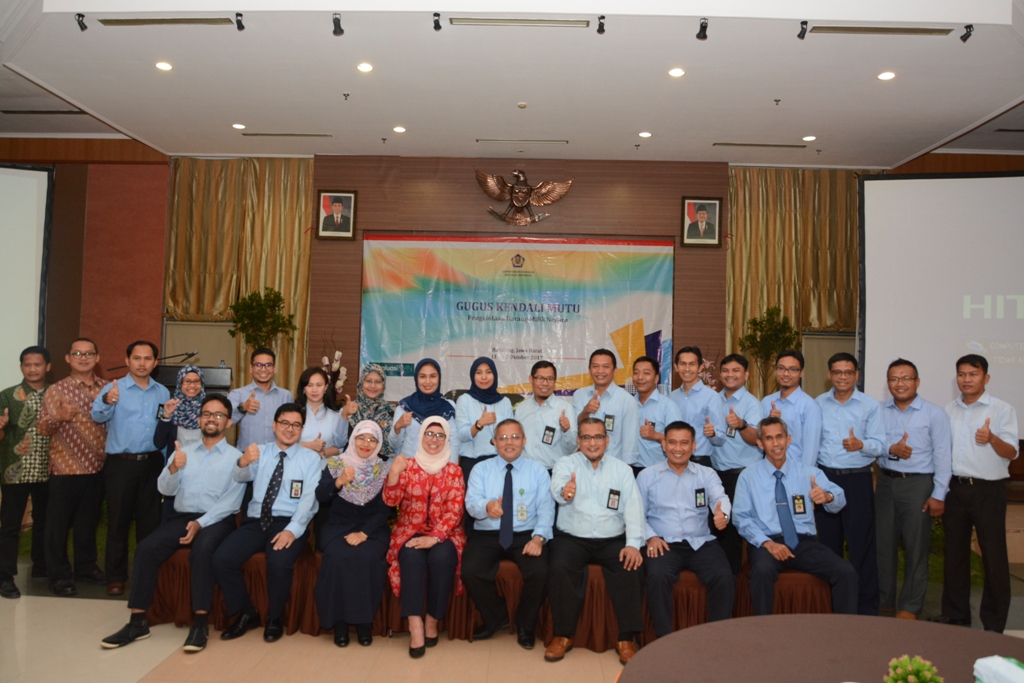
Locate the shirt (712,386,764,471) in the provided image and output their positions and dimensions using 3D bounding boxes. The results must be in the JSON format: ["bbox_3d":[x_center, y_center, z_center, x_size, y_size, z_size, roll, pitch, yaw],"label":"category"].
[{"bbox_3d":[1.476,0.572,5.050,0.420,0.560,0.320,1,-2,18],"label":"shirt"}]

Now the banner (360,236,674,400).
[{"bbox_3d":[0.066,-0.240,9.200,3.720,1.980,0.050,1,-2,1],"label":"banner"}]

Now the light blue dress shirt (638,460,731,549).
[{"bbox_3d":[0.999,0.944,4.450,0.530,0.530,0.380,1,-2,10],"label":"light blue dress shirt"}]

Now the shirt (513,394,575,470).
[{"bbox_3d":[0.211,0.590,4.980,0.430,0.520,0.320,1,-2,6],"label":"shirt"}]

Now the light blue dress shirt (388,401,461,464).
[{"bbox_3d":[-0.575,0.605,5.050,0.450,0.530,0.320,2,-2,-6],"label":"light blue dress shirt"}]

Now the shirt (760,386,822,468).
[{"bbox_3d":[1.820,0.569,5.020,0.430,0.550,0.300,1,-2,14],"label":"shirt"}]

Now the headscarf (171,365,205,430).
[{"bbox_3d":[-2.150,0.380,5.120,0.280,0.440,0.270,2,-2,-24],"label":"headscarf"}]

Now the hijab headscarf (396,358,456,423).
[{"bbox_3d":[-0.586,0.339,5.200,0.390,0.450,0.300,2,-2,-8],"label":"hijab headscarf"}]

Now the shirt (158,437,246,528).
[{"bbox_3d":[-1.807,0.814,4.500,0.470,0.520,0.370,2,-2,-12],"label":"shirt"}]

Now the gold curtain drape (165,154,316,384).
[{"bbox_3d":[-3.187,-0.660,9.050,1.740,3.000,0.180,1,-2,2],"label":"gold curtain drape"}]

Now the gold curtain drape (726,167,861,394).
[{"bbox_3d":[3.320,-0.545,8.900,1.720,3.000,0.180,1,-2,2],"label":"gold curtain drape"}]

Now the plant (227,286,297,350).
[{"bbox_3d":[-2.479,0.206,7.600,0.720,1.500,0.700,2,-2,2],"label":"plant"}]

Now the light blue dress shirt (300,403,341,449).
[{"bbox_3d":[-1.295,0.632,5.220,0.420,0.500,0.290,1,-2,2],"label":"light blue dress shirt"}]

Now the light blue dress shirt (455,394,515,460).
[{"bbox_3d":[-0.179,0.562,5.200,0.410,0.460,0.290,2,-2,-4],"label":"light blue dress shirt"}]

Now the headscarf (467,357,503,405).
[{"bbox_3d":[-0.175,0.256,4.970,0.240,0.310,0.250,1,-2,0],"label":"headscarf"}]

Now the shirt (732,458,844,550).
[{"bbox_3d":[1.571,0.918,4.380,0.550,0.510,0.370,1,-2,13],"label":"shirt"}]

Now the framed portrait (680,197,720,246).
[{"bbox_3d":[2.183,-1.377,8.850,0.470,0.590,0.040,2,-2,2],"label":"framed portrait"}]

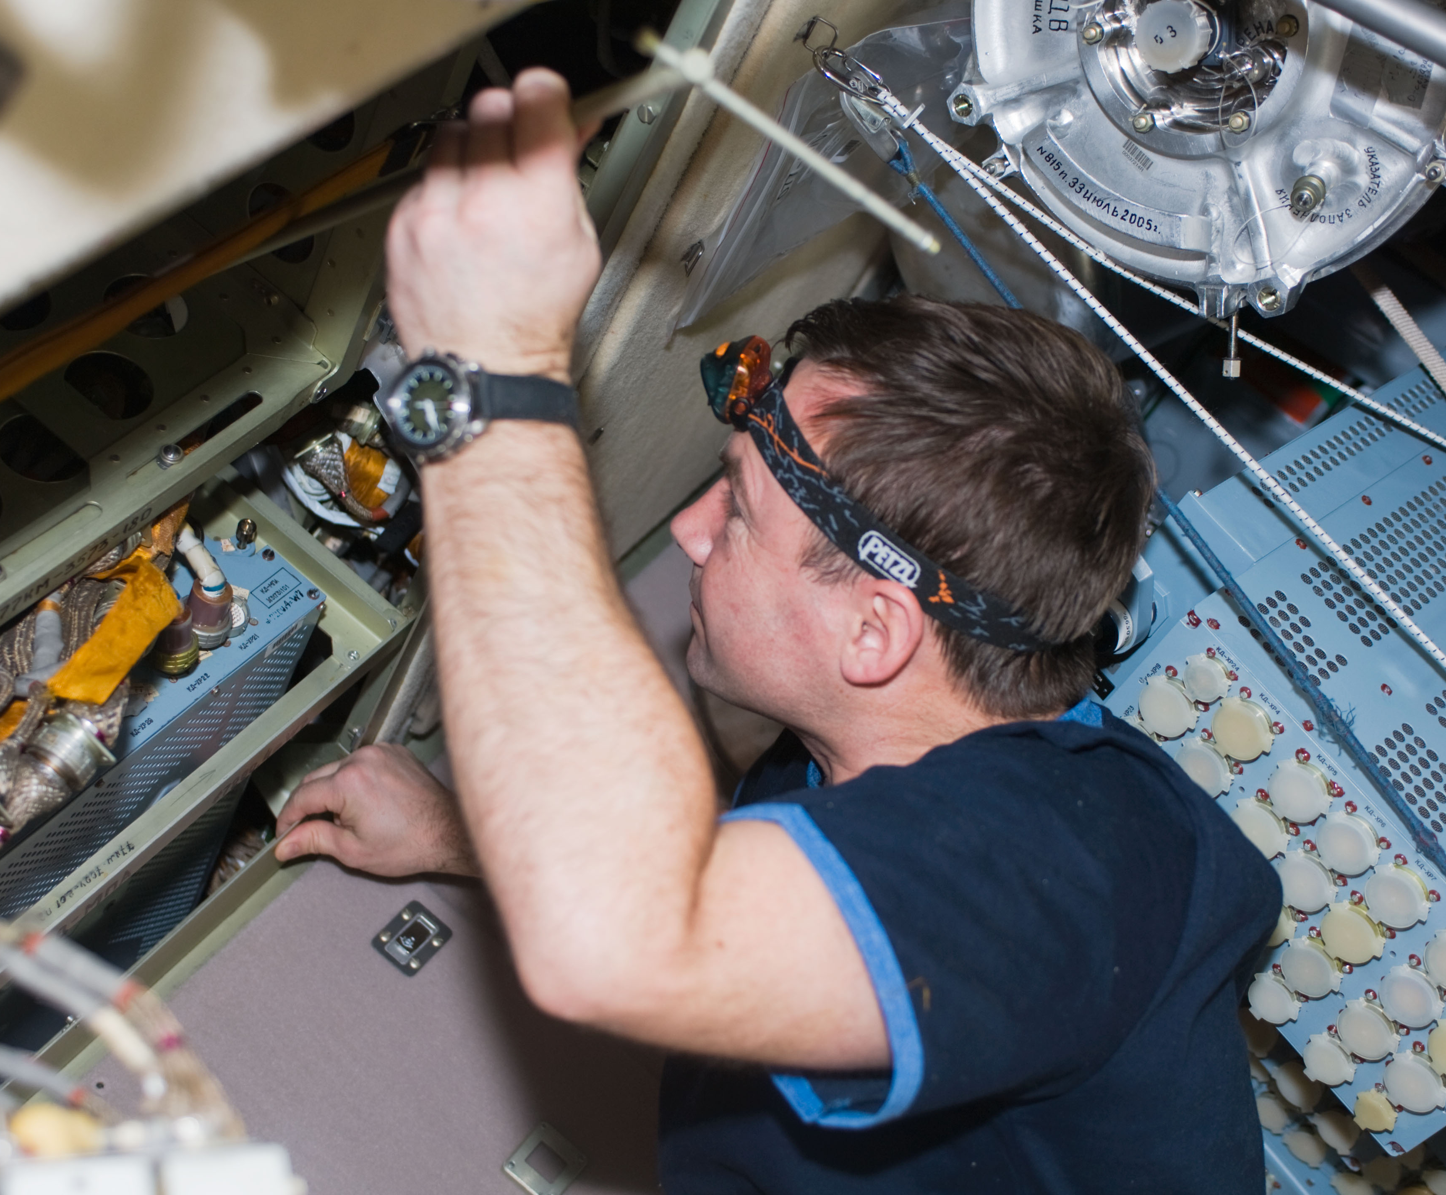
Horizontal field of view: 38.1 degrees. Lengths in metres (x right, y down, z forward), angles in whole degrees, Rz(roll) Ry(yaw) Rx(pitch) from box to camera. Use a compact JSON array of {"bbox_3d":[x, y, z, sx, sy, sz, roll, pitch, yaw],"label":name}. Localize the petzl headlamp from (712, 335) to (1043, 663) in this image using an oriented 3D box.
[{"bbox_3d":[0.090,-0.042,1.060,0.240,0.055,0.165,37,16,-4],"label":"petzl headlamp"}]

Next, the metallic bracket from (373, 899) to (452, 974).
[{"bbox_3d":[-0.227,0.249,1.530,0.038,0.043,0.009,45,0,20],"label":"metallic bracket"}]

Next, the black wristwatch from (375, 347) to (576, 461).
[{"bbox_3d":[-0.100,-0.077,0.890,0.070,0.046,0.068,7,1,41],"label":"black wristwatch"}]

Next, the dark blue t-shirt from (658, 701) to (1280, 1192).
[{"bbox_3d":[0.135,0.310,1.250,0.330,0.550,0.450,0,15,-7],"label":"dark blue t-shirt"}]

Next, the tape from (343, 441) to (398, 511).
[{"bbox_3d":[-0.287,-0.100,1.700,0.038,0.055,0.045,32,6,-12],"label":"tape"}]

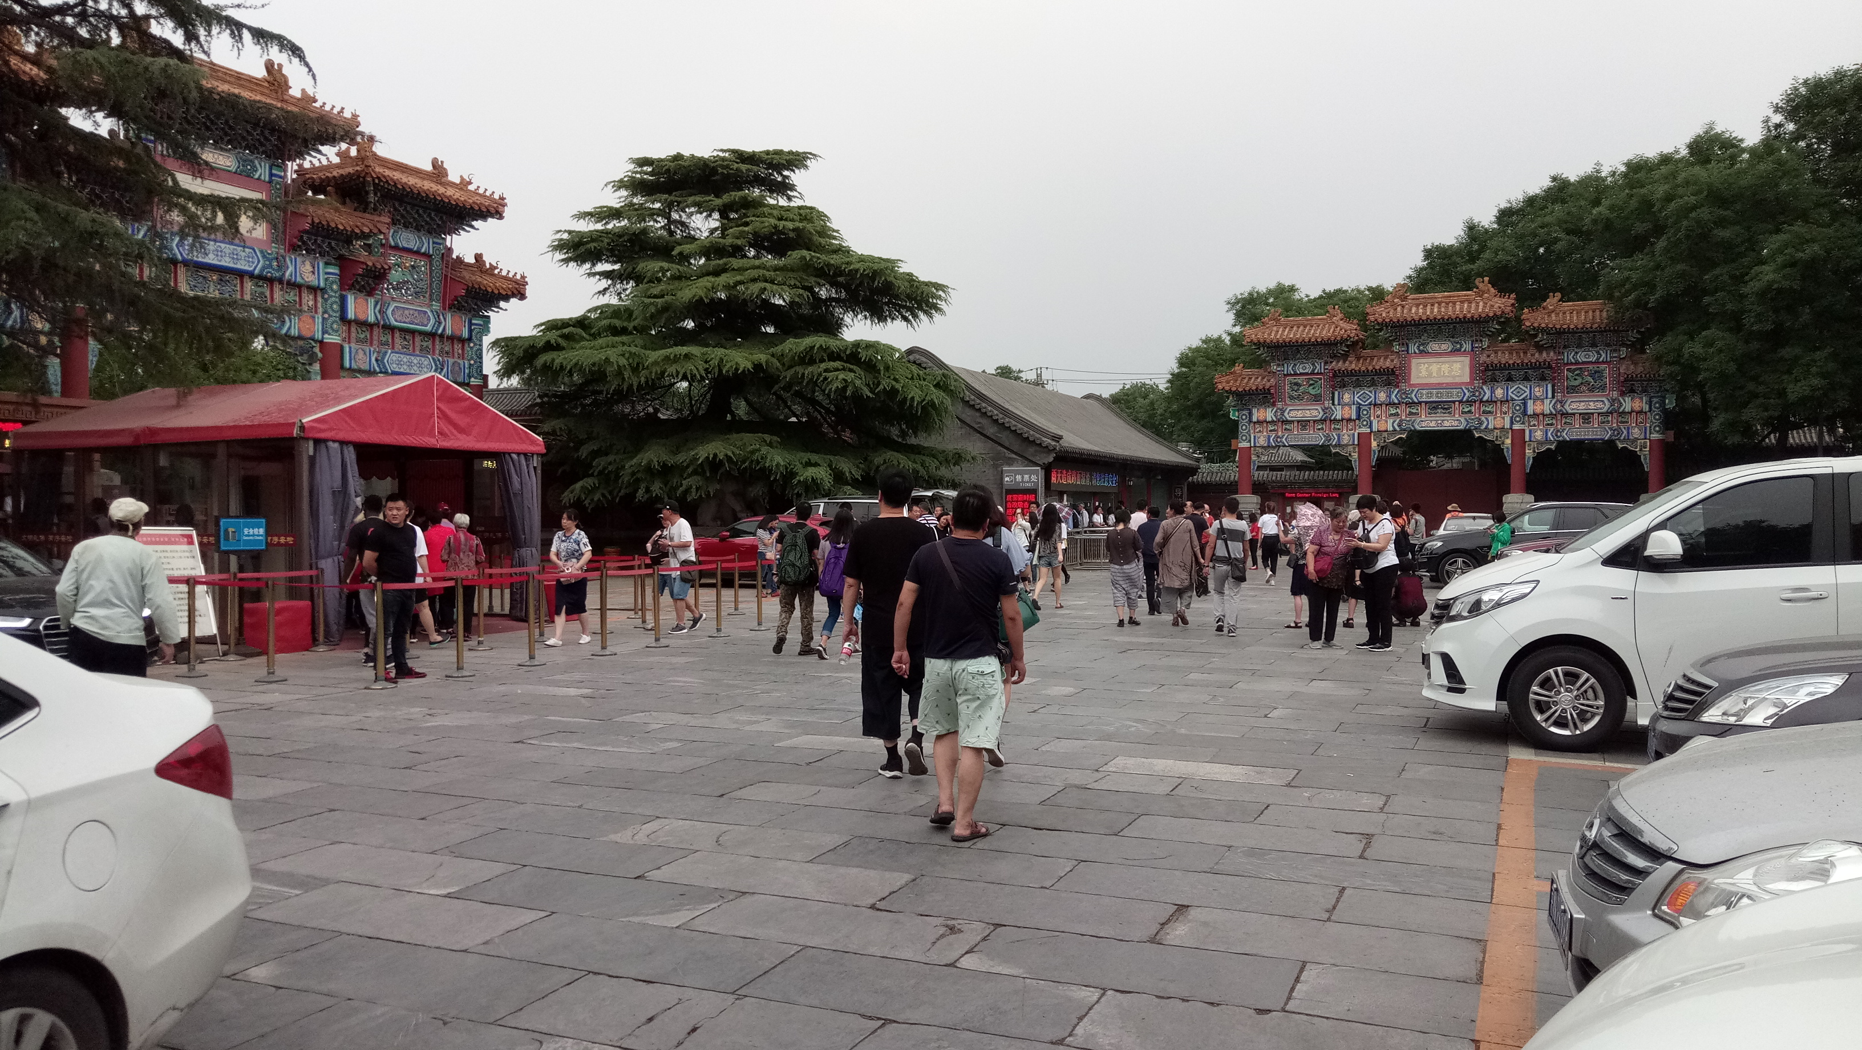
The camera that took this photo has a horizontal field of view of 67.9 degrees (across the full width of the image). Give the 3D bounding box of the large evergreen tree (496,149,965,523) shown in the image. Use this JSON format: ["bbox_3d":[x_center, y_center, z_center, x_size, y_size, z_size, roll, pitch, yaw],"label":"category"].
[{"bbox_3d":[-4.970,-3.967,33.923,11.300,10.300,10.800,-1,1,0],"label":"large evergreen tree"}]

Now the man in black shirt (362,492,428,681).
[{"bbox_3d":[-4.981,0.568,12.845,0.460,1.730,0.540,0,1,22],"label":"man in black shirt"}]

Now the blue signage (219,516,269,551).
[{"bbox_3d":[-7.906,0.112,15.900,0.560,0.400,0.070,-1,1,-14],"label":"blue signage"}]

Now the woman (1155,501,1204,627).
[{"bbox_3d":[3.229,0.493,18.020,0.600,1.630,0.450,0,1,13],"label":"woman"}]

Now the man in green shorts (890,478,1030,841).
[{"bbox_3d":[0.135,0.652,6.790,0.620,1.700,0.480,0,1,12],"label":"man in green shorts"}]

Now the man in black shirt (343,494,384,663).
[{"bbox_3d":[-5.920,0.593,14.617,0.520,1.780,0.340,-1,1,-18],"label":"man in black shirt"}]

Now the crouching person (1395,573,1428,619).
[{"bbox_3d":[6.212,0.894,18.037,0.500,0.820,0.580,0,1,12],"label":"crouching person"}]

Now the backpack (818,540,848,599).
[{"bbox_3d":[-0.995,0.466,14.550,0.320,0.570,0.220,-1,1,3],"label":"backpack"}]

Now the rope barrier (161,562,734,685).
[{"bbox_3d":[-4.935,0.973,15.943,2.900,0.960,6.300,0,1,27],"label":"rope barrier"}]

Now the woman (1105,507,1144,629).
[{"bbox_3d":[2.536,0.563,18.362,0.500,1.550,0.330,0,1,7],"label":"woman"}]

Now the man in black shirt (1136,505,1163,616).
[{"bbox_3d":[3.182,0.495,19.790,0.500,1.570,0.400,0,1,13],"label":"man in black shirt"}]

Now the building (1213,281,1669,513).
[{"bbox_3d":[17.290,-3.758,46.928,15.000,9.070,2.500,0,1,22],"label":"building"}]

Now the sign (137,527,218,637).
[{"bbox_3d":[-8.053,0.741,14.590,0.520,1.360,0.850,0,1,27],"label":"sign"}]

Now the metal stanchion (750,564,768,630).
[{"bbox_3d":[-2.299,0.911,18.561,0.290,0.950,0.290,-1,1,0],"label":"metal stanchion"}]

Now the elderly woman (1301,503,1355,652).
[{"bbox_3d":[4.379,0.565,15.310,0.560,1.560,0.400,0,1,-5],"label":"elderly woman"}]

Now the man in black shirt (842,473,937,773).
[{"bbox_3d":[-0.236,0.580,8.270,0.600,1.800,0.480,0,1,10],"label":"man in black shirt"}]

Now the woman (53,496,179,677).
[{"bbox_3d":[-5.354,0.700,9.087,0.750,1.720,0.450,-1,1,-12],"label":"woman"}]

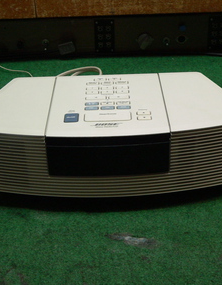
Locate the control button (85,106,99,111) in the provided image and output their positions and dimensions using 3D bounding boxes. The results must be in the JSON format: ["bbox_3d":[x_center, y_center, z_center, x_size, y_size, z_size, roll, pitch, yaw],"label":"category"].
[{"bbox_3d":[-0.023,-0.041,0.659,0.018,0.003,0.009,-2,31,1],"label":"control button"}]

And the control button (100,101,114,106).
[{"bbox_3d":[-0.004,-0.051,0.699,0.018,0.002,0.007,-2,29,1],"label":"control button"}]

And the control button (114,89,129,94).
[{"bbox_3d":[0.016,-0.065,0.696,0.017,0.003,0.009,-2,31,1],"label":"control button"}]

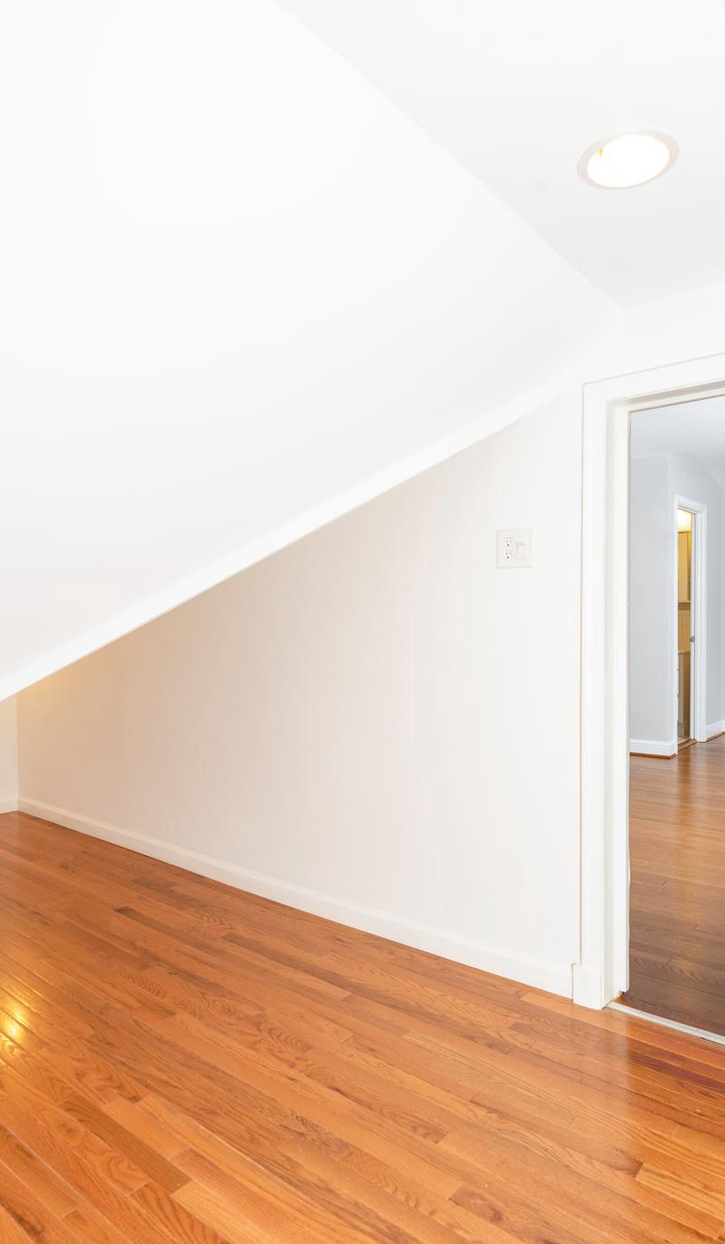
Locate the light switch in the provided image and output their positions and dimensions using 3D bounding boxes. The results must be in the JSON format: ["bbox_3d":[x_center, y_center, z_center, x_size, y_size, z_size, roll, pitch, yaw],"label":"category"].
[{"bbox_3d":[0.491,-0.237,2.343,0.125,0.125,0.012,0,0,39],"label":"light switch"}]

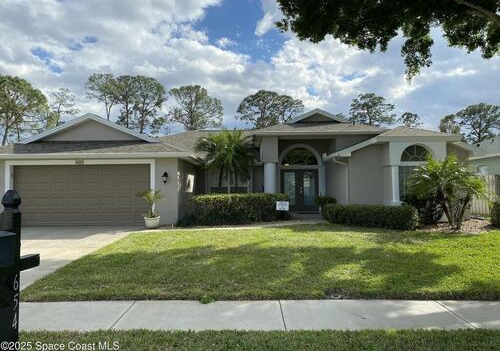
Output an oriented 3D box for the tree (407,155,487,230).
[{"bbox_3d":[6.698,0.580,12.800,2.645,2.591,2.400,0,-1,0],"label":"tree"}]

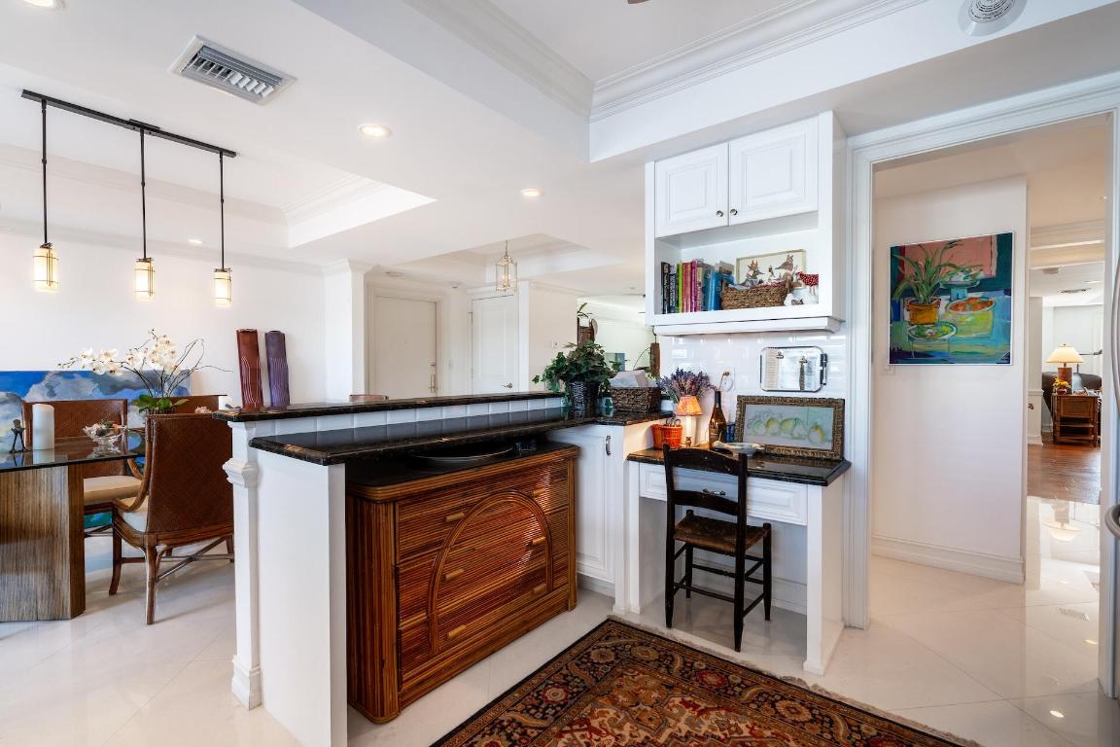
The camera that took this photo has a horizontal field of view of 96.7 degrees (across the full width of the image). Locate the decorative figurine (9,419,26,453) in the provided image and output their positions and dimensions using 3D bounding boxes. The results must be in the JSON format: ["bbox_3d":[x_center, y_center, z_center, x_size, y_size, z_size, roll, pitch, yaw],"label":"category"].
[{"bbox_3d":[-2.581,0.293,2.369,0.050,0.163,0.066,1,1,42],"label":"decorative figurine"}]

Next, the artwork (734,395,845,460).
[{"bbox_3d":[1.098,0.255,2.403,0.478,0.276,0.030,1,-9,39],"label":"artwork"}]

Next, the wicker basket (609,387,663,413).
[{"bbox_3d":[0.438,0.146,2.824,0.226,0.134,0.175,1,1,39],"label":"wicker basket"}]

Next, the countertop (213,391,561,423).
[{"bbox_3d":[-0.567,0.141,2.506,0.225,0.039,1.975,0,1,38],"label":"countertop"}]

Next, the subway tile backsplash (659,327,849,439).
[{"bbox_3d":[0.936,0.086,2.529,0.944,0.612,0.025,1,1,39],"label":"subway tile backsplash"}]

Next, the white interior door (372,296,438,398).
[{"bbox_3d":[-1.882,0.106,6.152,0.050,2.040,0.900,0,1,38],"label":"white interior door"}]

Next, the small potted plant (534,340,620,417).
[{"bbox_3d":[0.088,0.029,2.500,0.420,0.386,0.370,0,1,0],"label":"small potted plant"}]

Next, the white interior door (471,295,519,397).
[{"bbox_3d":[-0.774,0.108,5.967,0.760,2.035,0.045,0,1,38],"label":"white interior door"}]

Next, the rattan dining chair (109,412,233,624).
[{"bbox_3d":[-1.956,0.674,2.674,0.640,0.980,0.580,0,1,38],"label":"rattan dining chair"}]

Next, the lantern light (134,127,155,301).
[{"bbox_3d":[-2.293,-0.869,2.748,0.090,0.925,0.087,0,1,38],"label":"lantern light"}]

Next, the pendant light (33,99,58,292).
[{"bbox_3d":[-2.435,-0.839,2.354,0.090,0.910,0.090,1,1,39],"label":"pendant light"}]

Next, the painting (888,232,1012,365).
[{"bbox_3d":[2.265,-0.412,2.902,0.572,0.733,0.030,0,1,38],"label":"painting"}]

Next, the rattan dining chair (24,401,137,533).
[{"bbox_3d":[-2.899,0.671,3.089,0.640,0.980,0.580,0,1,38],"label":"rattan dining chair"}]

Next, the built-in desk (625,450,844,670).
[{"bbox_3d":[0.813,0.763,2.306,0.853,0.744,0.511,1,1,39],"label":"built-in desk"}]

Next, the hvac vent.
[{"bbox_3d":[-1.173,-1.060,1.791,0.300,0.025,0.304,0,1,38],"label":"hvac vent"}]

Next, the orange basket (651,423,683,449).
[{"bbox_3d":[0.570,0.334,2.630,0.150,0.135,0.135,0,1,11],"label":"orange basket"}]

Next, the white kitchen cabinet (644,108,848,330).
[{"bbox_3d":[0.884,-0.641,2.442,0.860,0.885,0.345,0,1,38],"label":"white kitchen cabinet"}]

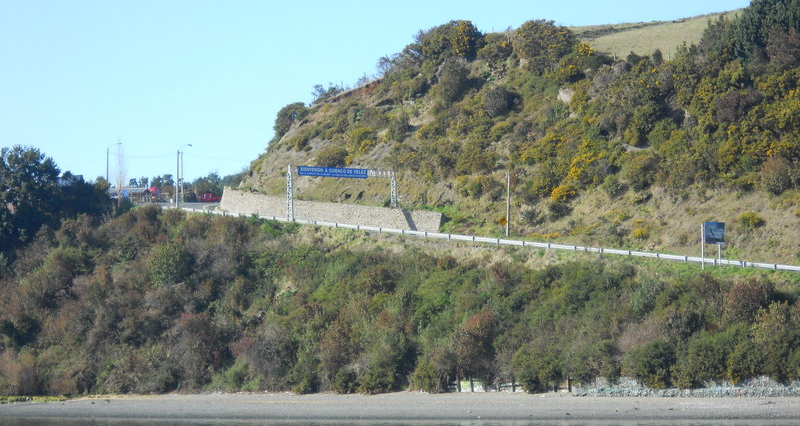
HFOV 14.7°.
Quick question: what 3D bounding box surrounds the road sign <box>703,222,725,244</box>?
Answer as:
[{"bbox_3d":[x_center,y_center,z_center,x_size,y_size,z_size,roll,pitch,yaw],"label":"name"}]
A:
[{"bbox_3d":[28.289,1.757,279.000,2.300,1.950,0.150,2,-4,-36],"label":"road sign"}]

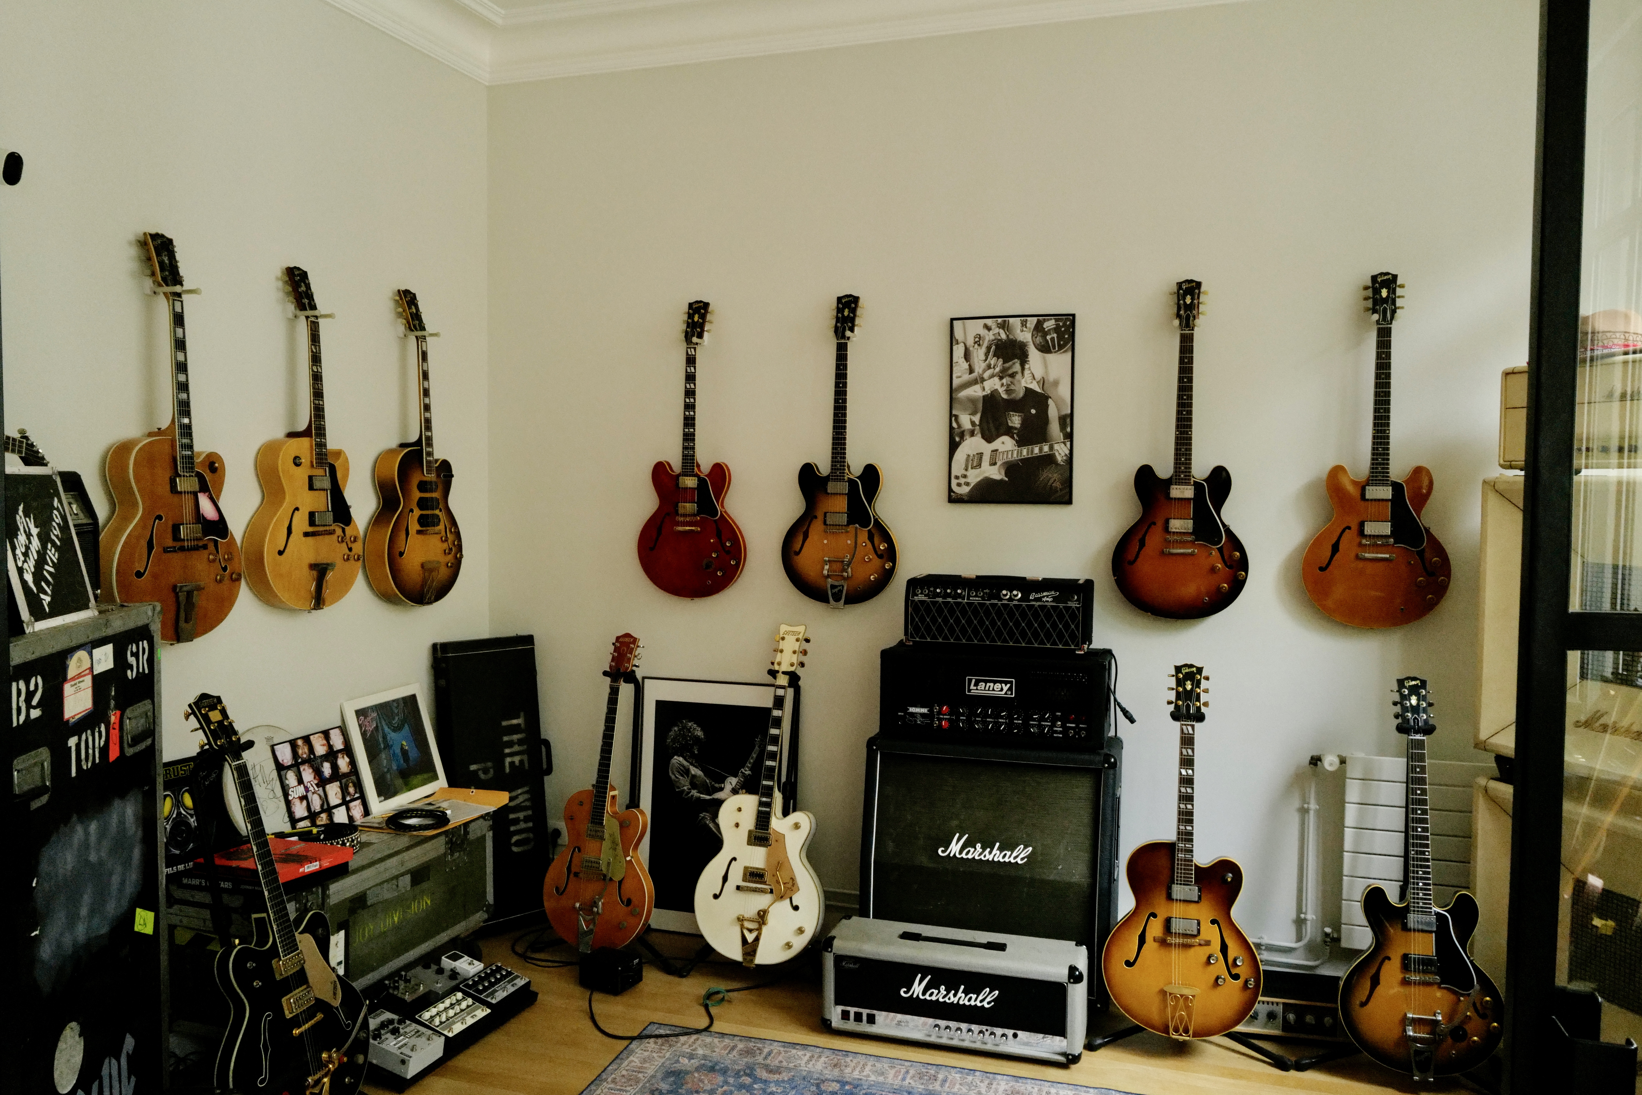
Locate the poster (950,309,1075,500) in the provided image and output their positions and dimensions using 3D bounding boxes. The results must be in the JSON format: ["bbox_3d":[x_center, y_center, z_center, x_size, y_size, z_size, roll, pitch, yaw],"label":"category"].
[{"bbox_3d":[0.621,-0.446,4.158,0.409,0.612,0.025,1,3,19],"label":"poster"}]

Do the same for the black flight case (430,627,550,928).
[{"bbox_3d":[-1.169,0.844,4.577,0.345,1.020,0.143,-1,-6,-40],"label":"black flight case"}]

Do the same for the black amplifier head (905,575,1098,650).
[{"bbox_3d":[0.572,0.209,4.071,0.556,0.210,0.280,1,3,17],"label":"black amplifier head"}]

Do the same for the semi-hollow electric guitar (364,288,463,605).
[{"bbox_3d":[-1.357,-0.332,4.319,0.140,1.065,0.425,1,3,18],"label":"semi-hollow electric guitar"}]

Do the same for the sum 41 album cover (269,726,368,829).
[{"bbox_3d":[-1.534,0.727,3.917,0.015,0.312,0.312,-18,-3,18],"label":"sum 41 album cover"}]

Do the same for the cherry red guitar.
[{"bbox_3d":[-0.457,-0.340,4.496,0.405,1.052,0.090,1,3,19],"label":"cherry red guitar"}]

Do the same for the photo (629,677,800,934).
[{"bbox_3d":[-0.377,0.928,4.535,0.612,0.895,0.025,1,-6,18],"label":"photo"}]

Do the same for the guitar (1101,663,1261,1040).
[{"bbox_3d":[1.026,0.849,3.599,0.426,1.041,0.110,1,-7,18],"label":"guitar"}]

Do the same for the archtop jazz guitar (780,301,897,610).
[{"bbox_3d":[0.062,-0.323,4.314,0.405,1.055,0.095,1,3,19],"label":"archtop jazz guitar"}]

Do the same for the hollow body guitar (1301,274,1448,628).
[{"bbox_3d":[1.646,-0.283,3.765,0.408,1.050,0.090,1,3,19],"label":"hollow body guitar"}]

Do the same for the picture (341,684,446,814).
[{"bbox_3d":[-1.405,0.662,4.220,0.021,0.374,0.384,-17,-3,19],"label":"picture"}]

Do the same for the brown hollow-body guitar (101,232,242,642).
[{"bbox_3d":[-1.685,-0.278,3.320,0.140,1.065,0.425,1,3,18],"label":"brown hollow-body guitar"}]

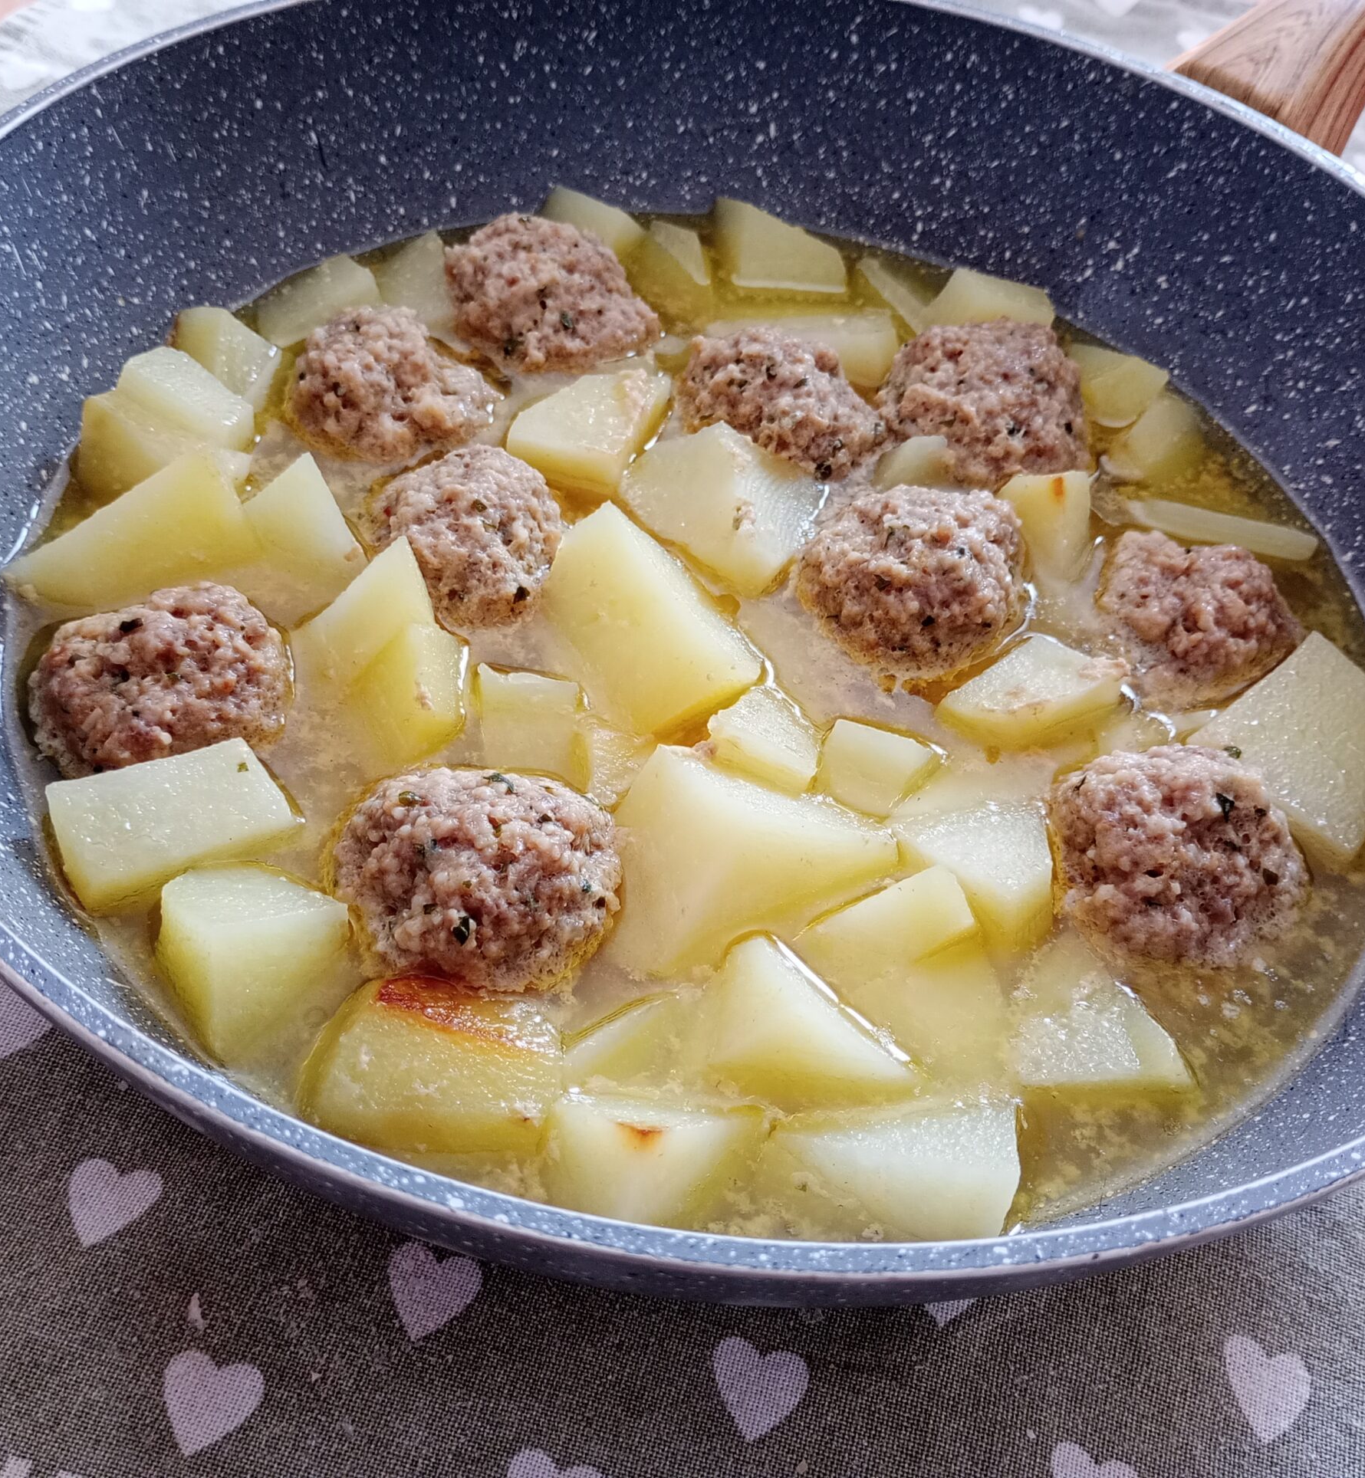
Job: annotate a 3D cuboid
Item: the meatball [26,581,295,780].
[{"bbox_3d":[-0.087,-0.007,0.266,0.041,0.033,0.041,10,50,0],"label":"meatball"}]

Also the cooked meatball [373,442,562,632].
[{"bbox_3d":[-0.040,-0.037,0.297,0.040,0.031,0.040,10,50,0],"label":"cooked meatball"}]

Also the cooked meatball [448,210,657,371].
[{"bbox_3d":[-0.028,-0.094,0.346,0.047,0.037,0.046,10,50,0],"label":"cooked meatball"}]

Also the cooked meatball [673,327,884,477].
[{"bbox_3d":[0.021,-0.066,0.330,0.043,0.035,0.043,10,50,0],"label":"cooked meatball"}]

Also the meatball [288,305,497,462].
[{"bbox_3d":[-0.059,-0.069,0.322,0.041,0.033,0.041,10,50,0],"label":"meatball"}]

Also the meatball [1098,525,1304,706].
[{"bbox_3d":[0.099,-0.021,0.303,0.039,0.032,0.040,10,50,0],"label":"meatball"}]

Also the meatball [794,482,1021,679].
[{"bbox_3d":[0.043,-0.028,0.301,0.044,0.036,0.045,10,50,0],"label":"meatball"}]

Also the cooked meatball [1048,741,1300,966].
[{"bbox_3d":[0.082,0.020,0.266,0.042,0.034,0.042,10,50,0],"label":"cooked meatball"}]

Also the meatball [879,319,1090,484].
[{"bbox_3d":[0.064,-0.069,0.339,0.045,0.036,0.045,10,50,0],"label":"meatball"}]

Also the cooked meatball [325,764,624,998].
[{"bbox_3d":[-0.032,0.023,0.248,0.043,0.033,0.040,10,50,0],"label":"cooked meatball"}]

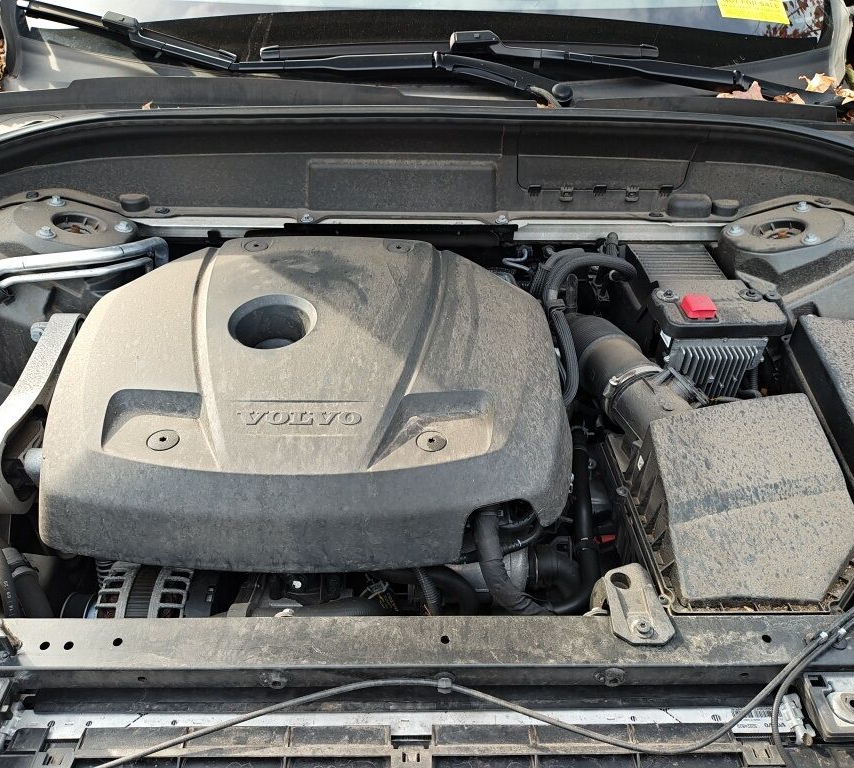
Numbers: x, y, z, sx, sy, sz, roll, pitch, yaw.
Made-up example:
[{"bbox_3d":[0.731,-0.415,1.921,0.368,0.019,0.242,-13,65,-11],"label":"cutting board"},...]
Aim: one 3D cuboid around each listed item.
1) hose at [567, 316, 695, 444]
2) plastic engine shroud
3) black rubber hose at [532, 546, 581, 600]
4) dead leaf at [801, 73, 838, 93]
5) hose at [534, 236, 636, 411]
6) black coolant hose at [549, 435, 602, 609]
[{"bbox_3d":[0.277,-0.006,1.024,0.100,0.110,0.240,-9,40,-10],"label":"hose"},{"bbox_3d":[-0.146,-0.015,1.017,0.650,0.205,0.520,0,39,0],"label":"plastic engine shroud"},{"bbox_3d":[0.172,0.252,0.985,0.066,0.062,0.060,0,39,0],"label":"black rubber hose"},{"bbox_3d":[0.720,-0.554,1.360,0.068,0.028,0.040,0,39,0],"label":"dead leaf"},{"bbox_3d":[0.235,-0.093,1.108,0.150,0.120,0.280,0,39,0],"label":"hose"},{"bbox_3d":[0.200,0.191,1.004,0.065,0.130,0.220,0,39,0],"label":"black coolant hose"}]

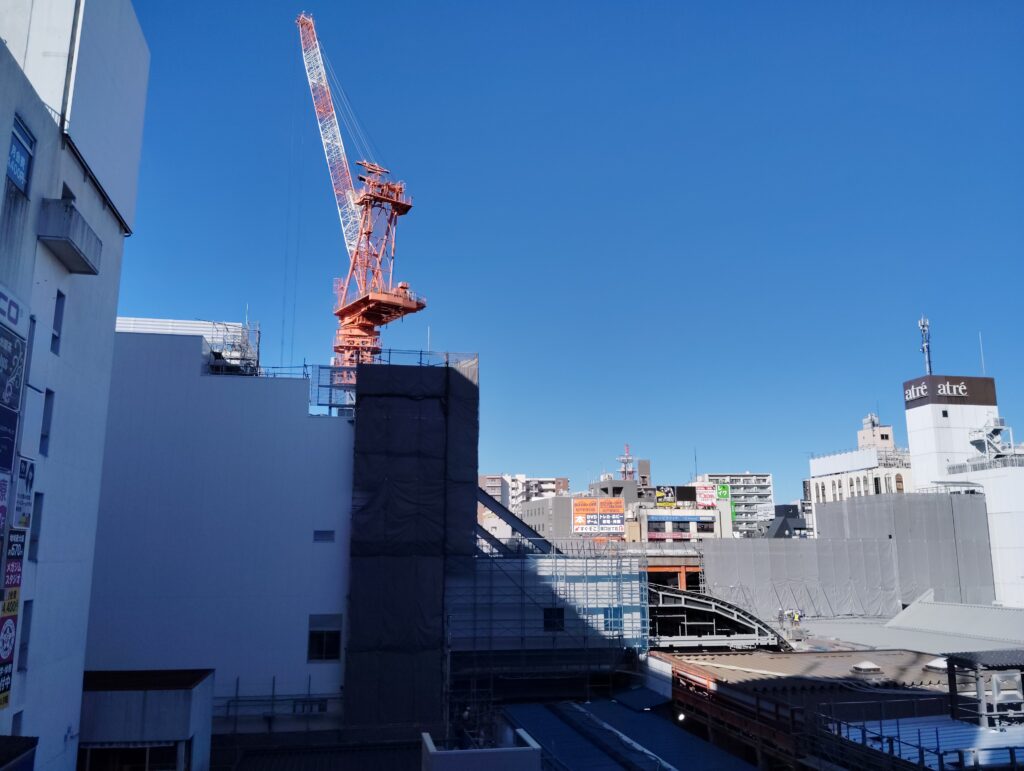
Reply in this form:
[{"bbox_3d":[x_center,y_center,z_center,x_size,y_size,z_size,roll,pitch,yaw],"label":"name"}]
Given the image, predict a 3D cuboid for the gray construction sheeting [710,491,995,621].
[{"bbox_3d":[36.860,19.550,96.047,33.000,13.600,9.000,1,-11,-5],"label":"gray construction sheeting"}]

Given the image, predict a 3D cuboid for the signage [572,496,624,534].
[{"bbox_3d":[15.316,22.915,146.289,9.120,6.030,0.500,1,-11,-7],"label":"signage"}]

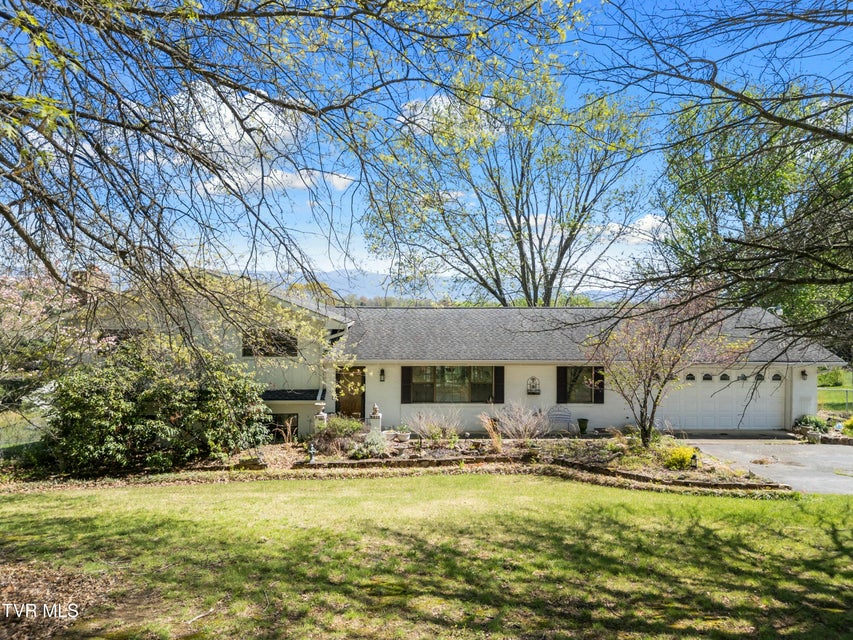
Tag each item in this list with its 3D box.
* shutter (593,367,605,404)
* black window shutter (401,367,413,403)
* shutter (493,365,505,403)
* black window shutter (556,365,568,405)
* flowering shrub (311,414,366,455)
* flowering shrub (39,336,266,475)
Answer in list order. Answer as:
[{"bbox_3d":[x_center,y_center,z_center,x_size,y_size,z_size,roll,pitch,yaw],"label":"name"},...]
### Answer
[{"bbox_3d":[5.956,2.256,20.400,0.360,1.290,0.045,0,0,0],"label":"shutter"},{"bbox_3d":[-0.683,2.256,20.400,0.360,1.290,0.045,0,0,0],"label":"black window shutter"},{"bbox_3d":[2.514,2.256,20.400,0.360,1.290,0.045,0,0,0],"label":"shutter"},{"bbox_3d":[4.690,2.256,20.400,0.360,1.290,0.045,0,0,0],"label":"black window shutter"},{"bbox_3d":[-2.600,3.280,17.200,1.550,1.080,1.350,0,0,0],"label":"flowering shrub"},{"bbox_3d":[-7.450,2.400,16.300,6.200,3.400,3.900,0,0,0],"label":"flowering shrub"}]

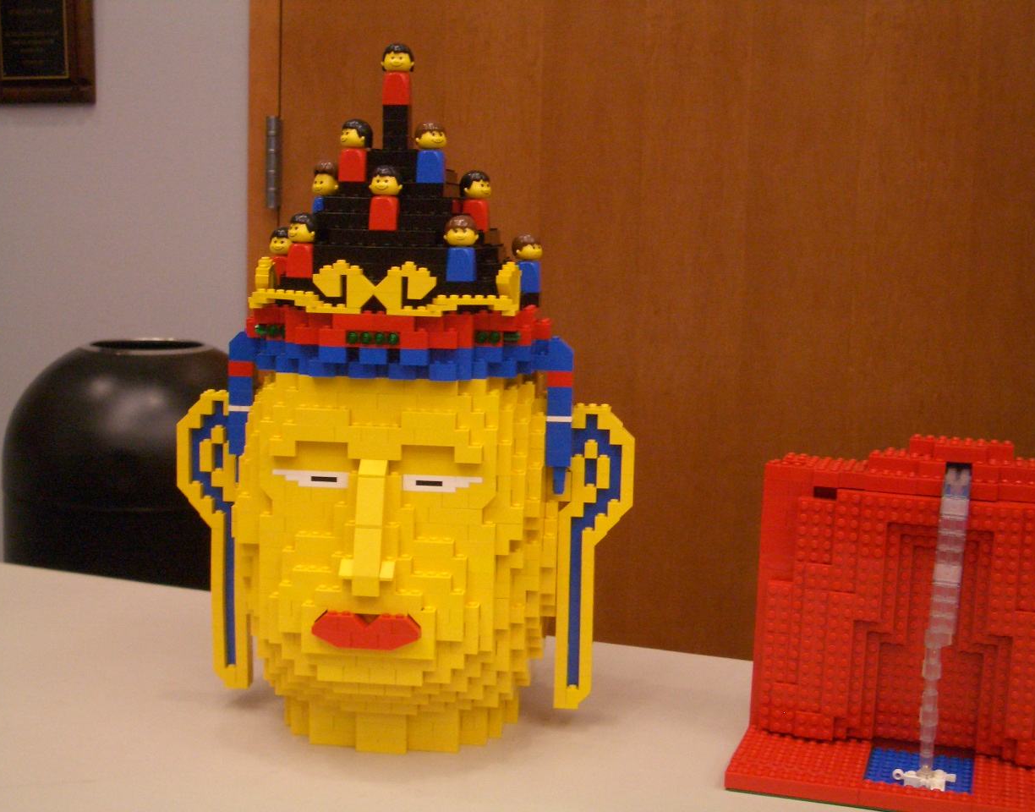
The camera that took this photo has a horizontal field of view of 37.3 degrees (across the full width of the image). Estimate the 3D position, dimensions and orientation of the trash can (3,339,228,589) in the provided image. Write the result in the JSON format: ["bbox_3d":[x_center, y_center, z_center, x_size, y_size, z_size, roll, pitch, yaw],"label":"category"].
[{"bbox_3d":[-0.454,0.387,1.874,0.329,0.920,0.329,2,5,0],"label":"trash can"}]

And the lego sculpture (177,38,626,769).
[{"bbox_3d":[-0.075,-0.005,0.999,0.304,0.442,0.238,2,5,6],"label":"lego sculpture"}]

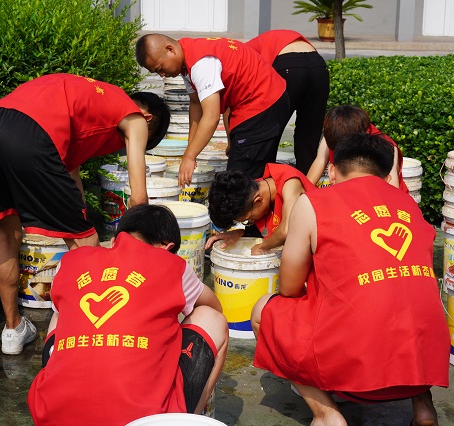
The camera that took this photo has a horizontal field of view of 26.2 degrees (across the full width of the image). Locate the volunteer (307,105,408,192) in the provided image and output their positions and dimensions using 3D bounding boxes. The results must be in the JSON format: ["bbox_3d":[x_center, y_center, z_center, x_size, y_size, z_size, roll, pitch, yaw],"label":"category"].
[{"bbox_3d":[0.704,-0.155,5.242,0.551,0.867,0.765,6,15,23],"label":"volunteer"}]

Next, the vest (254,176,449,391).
[{"bbox_3d":[0.428,0.212,3.453,0.581,0.694,0.479,-5,14,-19],"label":"vest"}]

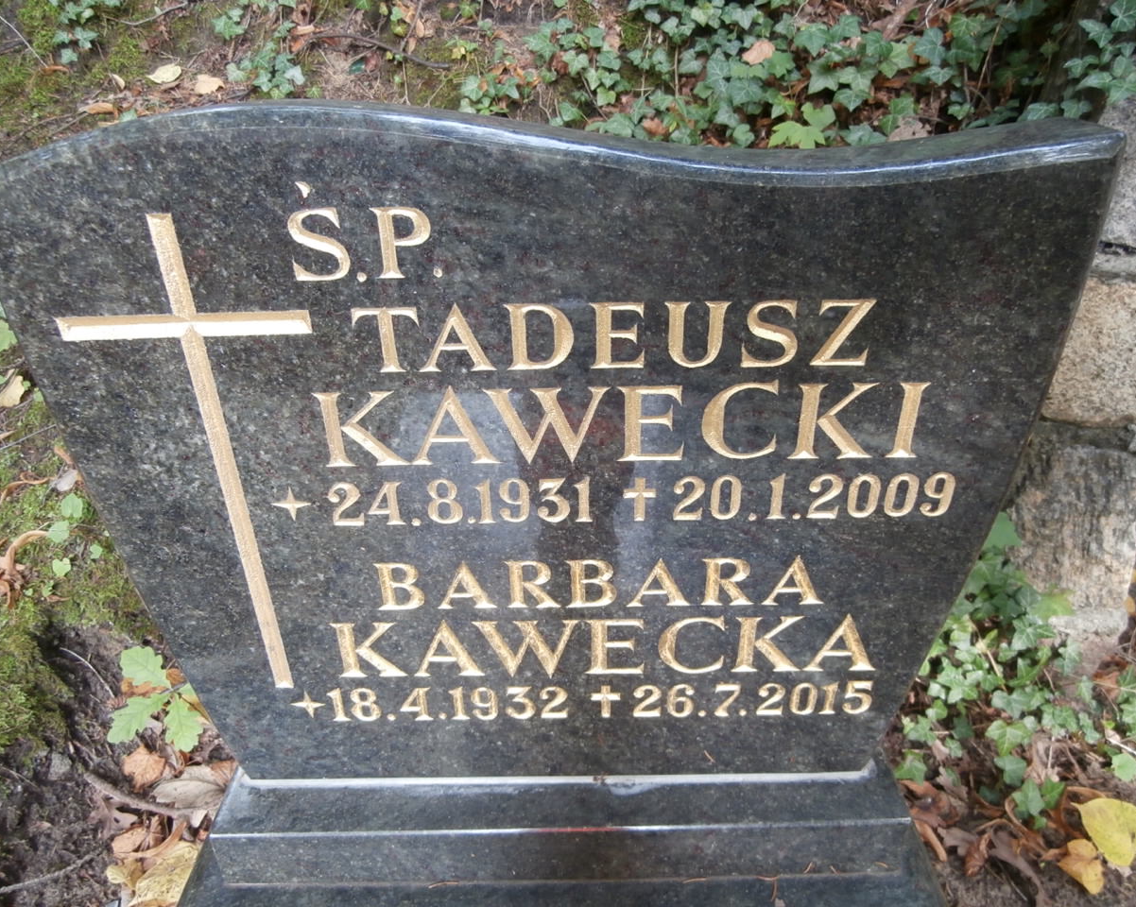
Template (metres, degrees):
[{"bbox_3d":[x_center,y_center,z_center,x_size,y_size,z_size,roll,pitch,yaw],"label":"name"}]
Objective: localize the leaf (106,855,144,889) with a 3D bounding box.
[{"bbox_3d":[-0.485,0.462,0.918,0.037,0.012,0.036,-14,44,-13],"label":"leaf"}]

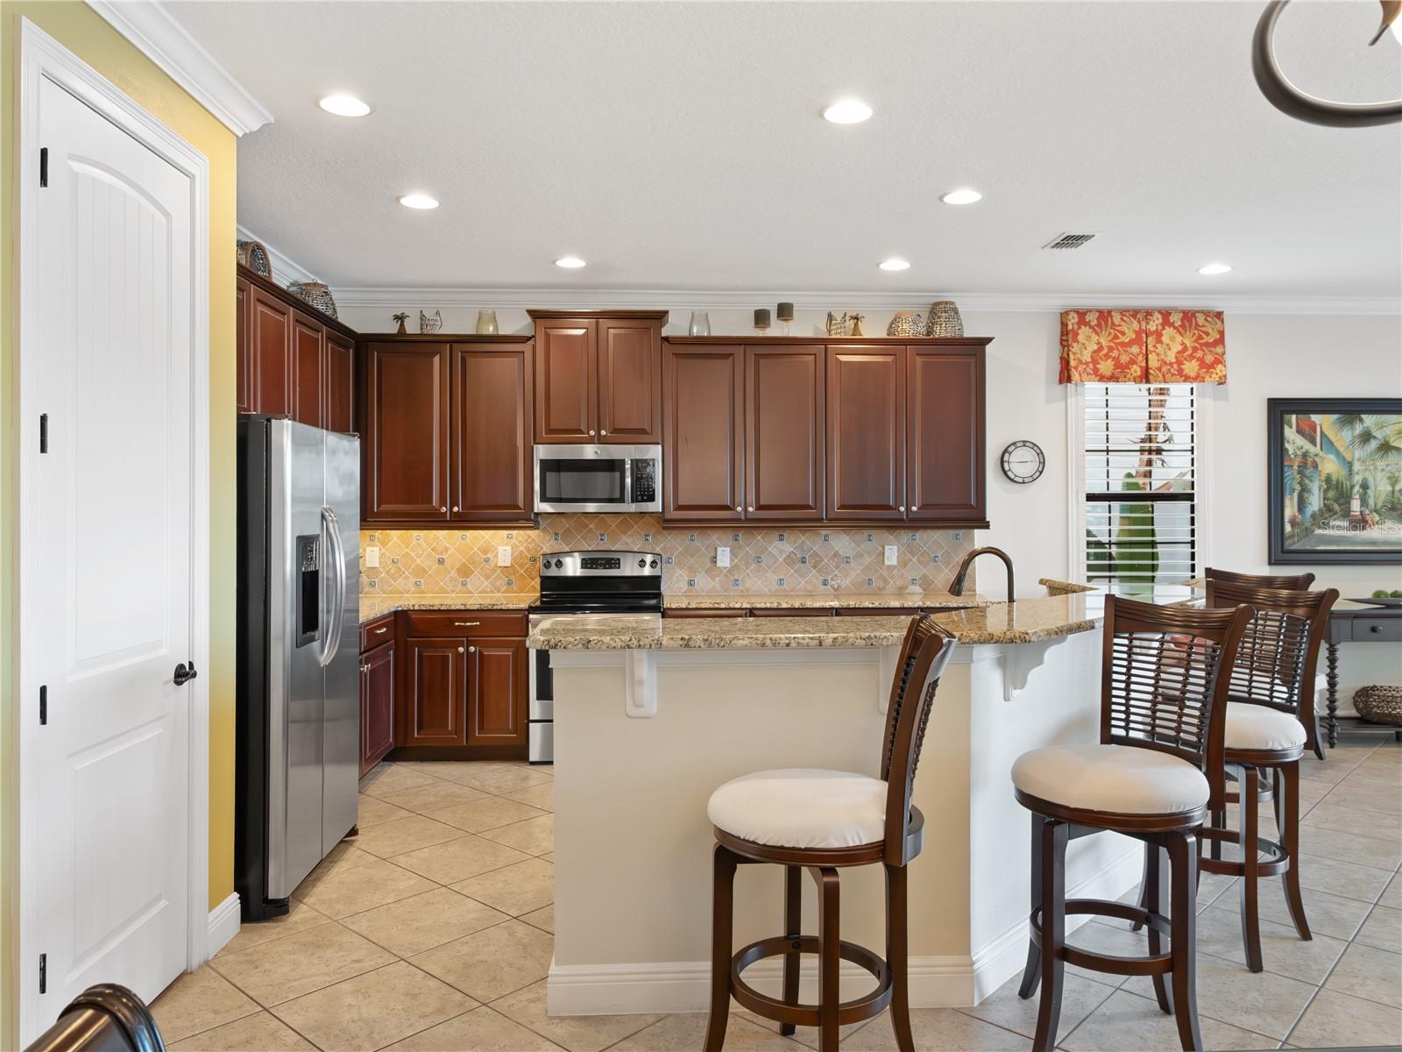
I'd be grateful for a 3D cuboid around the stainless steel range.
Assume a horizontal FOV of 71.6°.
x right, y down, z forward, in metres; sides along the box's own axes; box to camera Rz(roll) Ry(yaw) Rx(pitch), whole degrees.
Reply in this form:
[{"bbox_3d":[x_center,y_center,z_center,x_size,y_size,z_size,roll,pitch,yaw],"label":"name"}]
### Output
[{"bbox_3d":[-0.612,0.767,5.906,0.760,1.202,0.680,0,1,-2],"label":"stainless steel range"}]

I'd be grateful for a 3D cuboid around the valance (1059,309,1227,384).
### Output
[{"bbox_3d":[2.854,-1.150,6.281,1.018,0.465,0.125,0,1,-2],"label":"valance"}]

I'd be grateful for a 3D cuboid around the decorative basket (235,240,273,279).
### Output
[{"bbox_3d":[-2.200,-1.228,4.630,0.220,0.245,0.275,0,0,-2],"label":"decorative basket"}]

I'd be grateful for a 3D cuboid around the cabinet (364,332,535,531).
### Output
[{"bbox_3d":[-1.527,-0.560,5.981,1.037,1.160,0.355,0,0,-2],"label":"cabinet"}]

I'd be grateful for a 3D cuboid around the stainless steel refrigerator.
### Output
[{"bbox_3d":[-1.844,0.501,3.888,0.760,1.799,0.900,0,1,-2],"label":"stainless steel refrigerator"}]

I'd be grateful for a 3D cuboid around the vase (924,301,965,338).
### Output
[{"bbox_3d":[1.535,-1.278,6.116,0.246,0.265,0.246,0,1,-2],"label":"vase"}]

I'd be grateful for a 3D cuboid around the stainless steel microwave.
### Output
[{"bbox_3d":[-0.618,-0.287,6.006,0.757,0.413,0.435,0,1,-2],"label":"stainless steel microwave"}]

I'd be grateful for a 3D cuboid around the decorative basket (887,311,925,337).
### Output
[{"bbox_3d":[1.281,-1.224,6.062,0.248,0.222,0.240,0,0,-2],"label":"decorative basket"}]

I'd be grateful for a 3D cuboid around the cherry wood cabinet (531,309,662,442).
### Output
[{"bbox_3d":[-0.621,-0.896,6.031,0.825,0.790,0.395,0,1,-2],"label":"cherry wood cabinet"}]

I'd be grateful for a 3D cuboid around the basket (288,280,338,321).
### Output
[{"bbox_3d":[-2.239,-1.258,5.658,0.246,0.310,0.246,0,0,-2],"label":"basket"}]

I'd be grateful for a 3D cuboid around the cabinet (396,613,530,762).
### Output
[{"bbox_3d":[-1.373,0.924,5.848,0.769,0.896,0.625,0,0,-2],"label":"cabinet"}]

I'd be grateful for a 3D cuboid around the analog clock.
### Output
[{"bbox_3d":[2.069,-0.408,6.242,0.284,0.281,0.045,0,0,-2],"label":"analog clock"}]

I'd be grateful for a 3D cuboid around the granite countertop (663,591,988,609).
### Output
[{"bbox_3d":[0.759,0.459,5.899,1.975,0.030,0.650,0,0,-2],"label":"granite countertop"}]

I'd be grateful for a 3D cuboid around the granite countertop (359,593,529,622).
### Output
[{"bbox_3d":[-1.645,0.483,5.310,1.325,0.040,1.810,0,1,-2],"label":"granite countertop"}]

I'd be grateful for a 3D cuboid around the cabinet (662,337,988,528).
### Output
[{"bbox_3d":[0.766,-0.562,6.099,1.990,1.166,0.365,0,1,-2],"label":"cabinet"}]

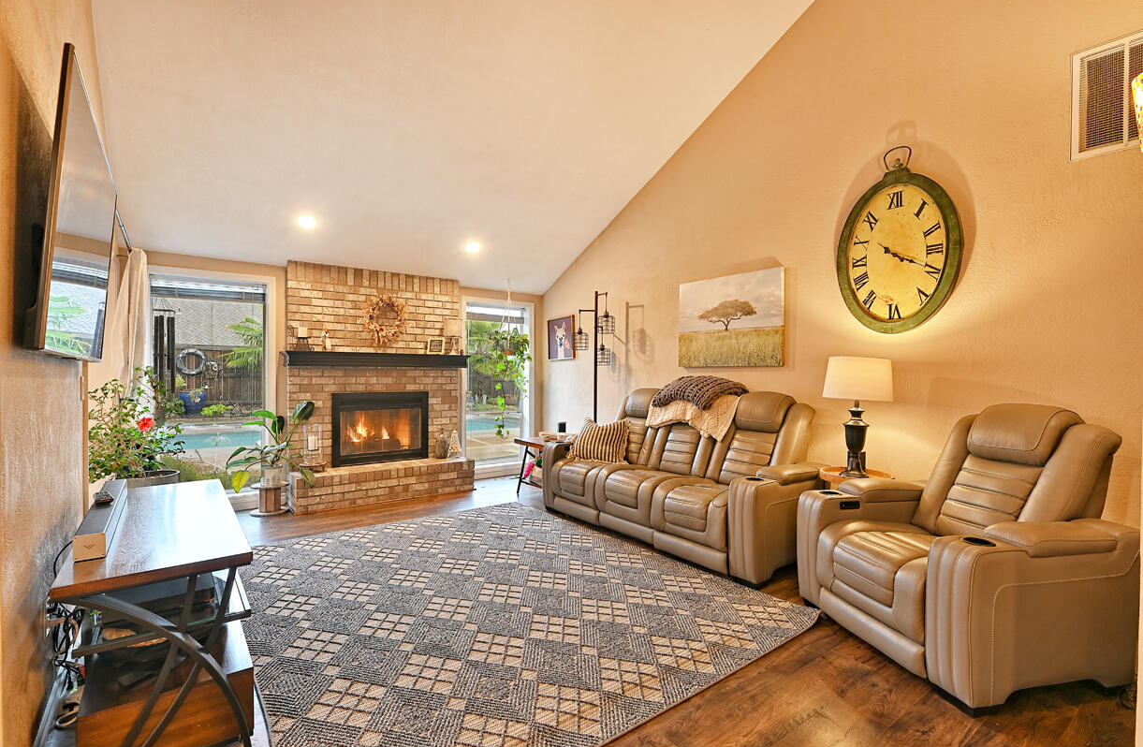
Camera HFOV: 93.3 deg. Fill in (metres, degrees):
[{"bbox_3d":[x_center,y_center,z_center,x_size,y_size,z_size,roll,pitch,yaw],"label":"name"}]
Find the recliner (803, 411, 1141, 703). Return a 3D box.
[{"bbox_3d":[1.910,0.728,2.677,0.990,1.162,1.010,0,1,-14],"label":"recliner"}]

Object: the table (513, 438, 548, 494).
[{"bbox_3d":[-0.167,0.974,5.537,0.625,0.574,0.625,0,0,-37],"label":"table"}]

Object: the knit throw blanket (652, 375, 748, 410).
[{"bbox_3d":[1.039,0.162,4.595,0.395,0.284,0.714,0,0,-37],"label":"knit throw blanket"}]

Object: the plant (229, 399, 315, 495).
[{"bbox_3d":[-2.678,0.655,4.810,0.634,0.792,0.581,0,1,-37],"label":"plant"}]

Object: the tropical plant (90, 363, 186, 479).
[{"bbox_3d":[-3.254,0.607,4.018,0.650,1.306,0.650,0,0,-37],"label":"tropical plant"}]

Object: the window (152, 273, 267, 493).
[{"bbox_3d":[-3.186,0.131,4.775,0.871,1.927,0.119,0,1,-37],"label":"window"}]

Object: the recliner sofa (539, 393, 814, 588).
[{"bbox_3d":[0.805,0.699,4.354,1.001,1.135,2.257,0,0,-37],"label":"recliner sofa"}]

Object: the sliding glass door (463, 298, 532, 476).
[{"bbox_3d":[-0.909,0.162,6.479,0.924,2.020,0.119,0,1,-37],"label":"sliding glass door"}]

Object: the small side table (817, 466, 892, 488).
[{"bbox_3d":[1.779,0.948,3.381,0.427,0.644,0.427,0,0,-37],"label":"small side table"}]

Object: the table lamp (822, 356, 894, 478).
[{"bbox_3d":[1.793,0.274,3.397,0.403,0.755,0.403,0,1,-37],"label":"table lamp"}]

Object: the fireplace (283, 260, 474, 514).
[{"bbox_3d":[-1.859,0.098,5.404,1.756,2.270,0.502,0,1,-37],"label":"fireplace"}]

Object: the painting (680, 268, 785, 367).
[{"bbox_3d":[1.318,-0.441,4.593,0.038,0.765,1.052,0,0,-37],"label":"painting"}]

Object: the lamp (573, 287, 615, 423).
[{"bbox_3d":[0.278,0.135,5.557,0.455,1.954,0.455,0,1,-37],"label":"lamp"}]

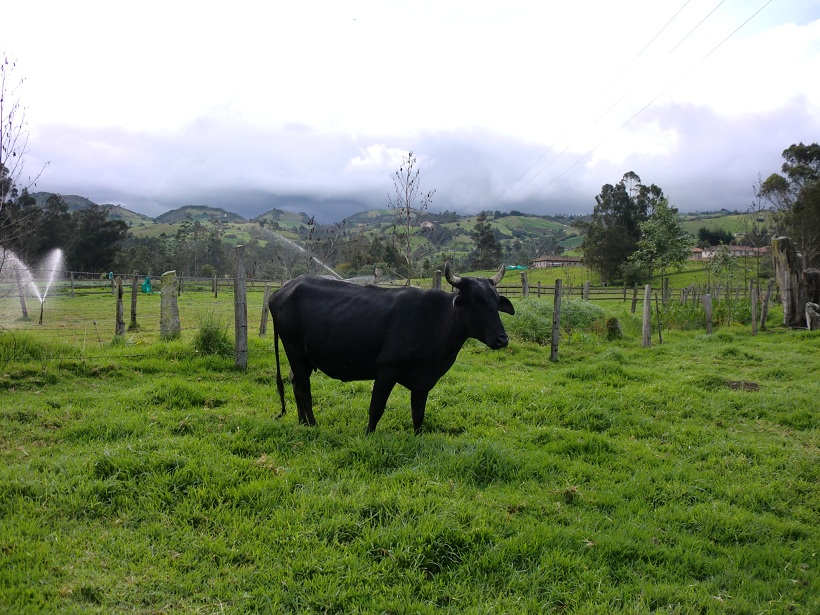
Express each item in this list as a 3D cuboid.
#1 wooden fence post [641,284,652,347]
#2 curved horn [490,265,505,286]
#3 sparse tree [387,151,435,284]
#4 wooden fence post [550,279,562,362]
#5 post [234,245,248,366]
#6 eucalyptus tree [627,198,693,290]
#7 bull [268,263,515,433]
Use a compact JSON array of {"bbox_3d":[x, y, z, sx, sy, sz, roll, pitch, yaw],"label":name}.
[{"bbox_3d":[4.570,0.164,16.000,0.150,1.177,0.150,0,3,0],"label":"wooden fence post"},{"bbox_3d":[0.740,-0.268,7.050,0.120,0.190,0.090,-3,4,-45],"label":"curved horn"},{"bbox_3d":[0.022,-3.495,36.000,2.100,6.643,2.000,0,3,0],"label":"sparse tree"},{"bbox_3d":[2.329,0.215,13.200,0.110,1.321,0.110,3,3,0],"label":"wooden fence post"},{"bbox_3d":[-2.477,-0.004,12.200,0.165,1.817,0.165,0,3,0],"label":"post"},{"bbox_3d":[11.179,-2.477,37.000,2.800,4.775,2.600,0,3,0],"label":"eucalyptus tree"},{"bbox_3d":[-0.240,0.378,7.427,2.200,1.540,0.680,2,3,29],"label":"bull"}]

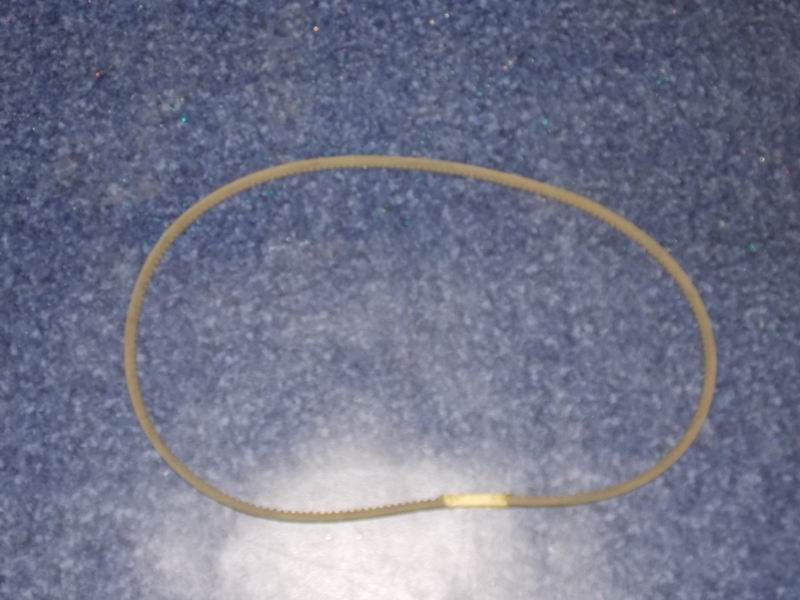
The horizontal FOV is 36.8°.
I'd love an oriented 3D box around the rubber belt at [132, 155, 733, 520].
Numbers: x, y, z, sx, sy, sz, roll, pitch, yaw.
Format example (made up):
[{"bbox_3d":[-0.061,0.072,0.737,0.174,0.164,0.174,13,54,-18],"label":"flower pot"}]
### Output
[{"bbox_3d":[0.019,0.024,1.116,0.543,0.012,0.349,-4,72,-3],"label":"rubber belt"}]

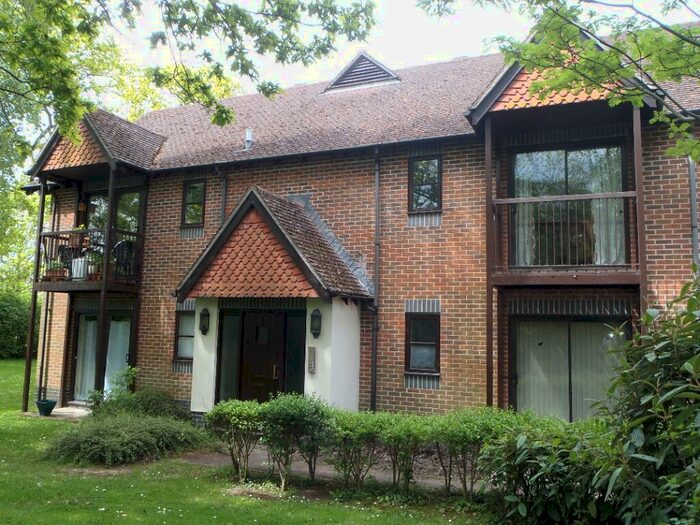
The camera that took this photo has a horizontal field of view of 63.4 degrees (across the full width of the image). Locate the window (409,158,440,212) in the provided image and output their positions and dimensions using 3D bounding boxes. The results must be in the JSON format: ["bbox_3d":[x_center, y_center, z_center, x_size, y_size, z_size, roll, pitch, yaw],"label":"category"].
[{"bbox_3d":[1.330,-1.365,9.938,0.610,1.070,0.090,-2,-7,23],"label":"window"}]

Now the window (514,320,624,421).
[{"bbox_3d":[3.371,1.838,8.712,1.740,2.040,0.110,-2,-7,23],"label":"window"}]

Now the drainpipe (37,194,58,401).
[{"bbox_3d":[-7.070,0.799,13.229,0.075,4.871,0.080,-1,-7,24],"label":"drainpipe"}]

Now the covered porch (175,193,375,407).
[{"bbox_3d":[-1.345,0.858,9.925,3.070,4.170,1.520,-2,-7,23],"label":"covered porch"}]

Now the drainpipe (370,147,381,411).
[{"bbox_3d":[0.449,0.472,9.909,0.080,5.109,0.080,-1,-7,24],"label":"drainpipe"}]

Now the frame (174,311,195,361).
[{"bbox_3d":[-3.305,1.505,11.590,0.600,1.010,0.090,-2,-7,23],"label":"frame"}]

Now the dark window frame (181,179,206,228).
[{"bbox_3d":[-3.272,-1.236,11.860,0.595,1.009,0.090,-1,-7,24],"label":"dark window frame"}]

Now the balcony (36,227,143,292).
[{"bbox_3d":[-5.628,0.012,12.213,2.115,1.293,0.980,-1,-7,24],"label":"balcony"}]

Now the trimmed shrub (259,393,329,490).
[{"bbox_3d":[-0.673,2.112,6.796,0.800,1.007,0.750,-2,-7,23],"label":"trimmed shrub"}]

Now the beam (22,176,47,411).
[{"bbox_3d":[-6.708,0.637,12.123,0.085,4.970,0.085,-2,-7,23],"label":"beam"}]

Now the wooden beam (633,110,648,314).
[{"bbox_3d":[3.914,0.300,7.548,0.085,5.070,0.085,-2,-7,23],"label":"wooden beam"}]

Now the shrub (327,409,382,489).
[{"bbox_3d":[0.090,2.314,7.127,0.680,0.970,0.680,1,-6,0],"label":"shrub"}]

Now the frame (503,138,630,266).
[{"bbox_3d":[3.371,-0.909,8.883,1.784,2.022,0.100,-1,-7,24],"label":"frame"}]

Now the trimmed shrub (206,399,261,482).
[{"bbox_3d":[-1.463,2.282,7.329,0.680,1.010,0.680,1,-6,0],"label":"trimmed shrub"}]

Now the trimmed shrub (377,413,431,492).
[{"bbox_3d":[0.624,2.209,6.604,0.620,0.829,0.650,-2,-7,23],"label":"trimmed shrub"}]

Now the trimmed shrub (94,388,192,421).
[{"bbox_3d":[-3.974,2.760,10.818,1.950,0.680,1.150,-1,-7,24],"label":"trimmed shrub"}]

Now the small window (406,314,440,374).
[{"bbox_3d":[1.255,1.372,9.625,0.615,1.030,0.090,-2,-7,23],"label":"small window"}]

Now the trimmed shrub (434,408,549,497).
[{"bbox_3d":[1.577,2.141,6.308,1.250,0.940,0.800,-2,-7,23],"label":"trimmed shrub"}]

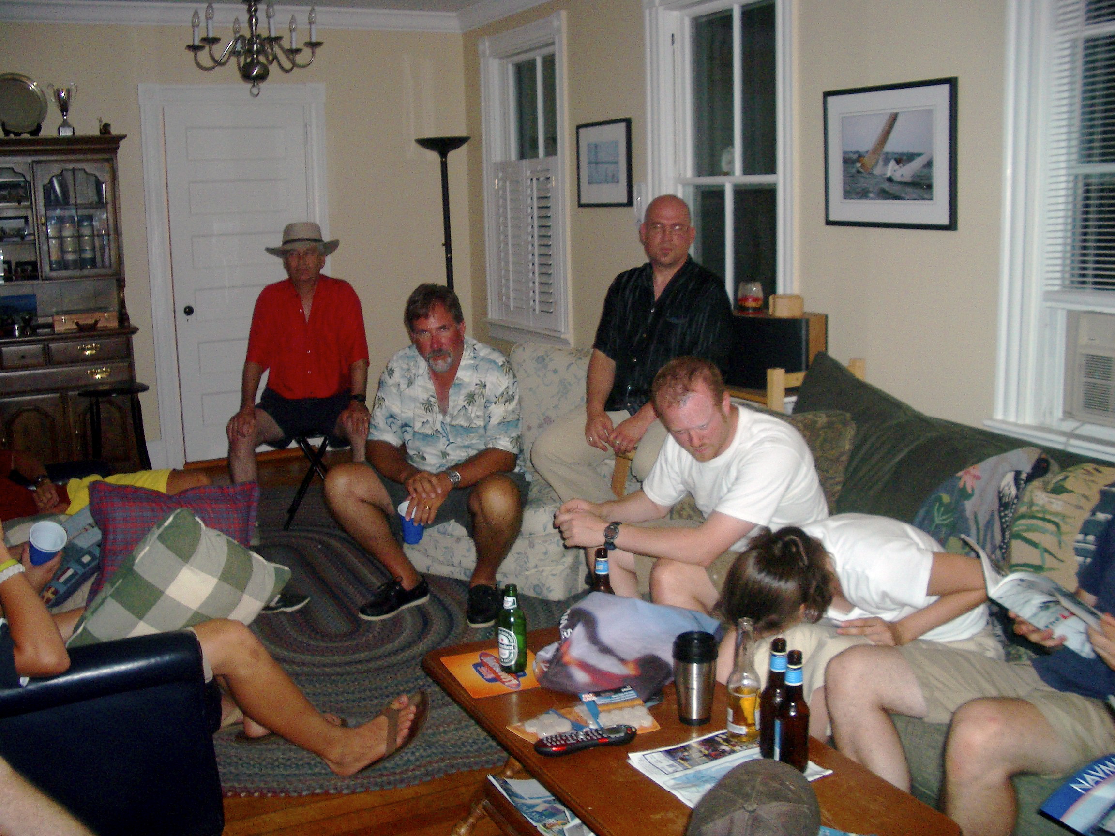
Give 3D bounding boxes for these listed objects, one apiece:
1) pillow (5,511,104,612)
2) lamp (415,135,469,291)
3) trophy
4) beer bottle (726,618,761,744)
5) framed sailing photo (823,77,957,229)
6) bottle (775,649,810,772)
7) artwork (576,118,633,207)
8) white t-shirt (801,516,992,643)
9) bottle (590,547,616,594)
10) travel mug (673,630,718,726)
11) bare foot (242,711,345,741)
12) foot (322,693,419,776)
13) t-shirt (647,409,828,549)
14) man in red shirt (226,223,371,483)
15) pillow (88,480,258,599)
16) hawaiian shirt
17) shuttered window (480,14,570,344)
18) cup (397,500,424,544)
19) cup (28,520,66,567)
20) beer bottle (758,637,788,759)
[{"bbox_3d":[-1.292,0.362,2.900,0.360,0.350,0.130,-6,-26,-24],"label":"pillow"},{"bbox_3d":[-0.636,-0.707,6.574,0.305,1.800,0.305,-7,12,-26],"label":"lamp"},{"bbox_3d":[-2.442,-1.516,5.550,0.145,0.265,0.090,-7,12,-26],"label":"trophy"},{"bbox_3d":[0.335,0.465,2.023,0.062,0.232,0.062,-1,11,0],"label":"beer bottle"},{"bbox_3d":[1.093,-0.879,3.770,0.025,0.475,0.625,-6,12,-26],"label":"framed sailing photo"},{"bbox_3d":[0.429,0.531,2.040,0.062,0.230,0.062,-1,11,0],"label":"bottle"},{"bbox_3d":[0.225,-1.209,5.341,0.025,0.410,0.540,-7,12,-26],"label":"artwork"},{"bbox_3d":[0.778,0.371,2.600,0.450,0.260,0.400,19,0,-31],"label":"white t-shirt"},{"bbox_3d":[0.105,0.413,2.623,0.062,0.232,0.062,-7,12,-26],"label":"bottle"},{"bbox_3d":[0.274,0.514,2.228,0.085,0.178,0.085,-1,11,0],"label":"travel mug"},{"bbox_3d":[-0.732,0.838,3.121,0.270,0.090,0.100,-2,11,-7],"label":"bare foot"},{"bbox_3d":[-0.483,0.817,2.900,0.260,0.100,0.100,-40,52,0],"label":"foot"},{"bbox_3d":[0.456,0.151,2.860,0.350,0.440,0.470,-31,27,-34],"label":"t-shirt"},{"bbox_3d":[-1.184,-0.196,5.150,0.610,1.390,0.730,-2,11,-7],"label":"man in red shirt"},{"bbox_3d":[-1.092,0.367,3.200,0.480,0.440,0.140,-2,-9,-4],"label":"pillow"},{"bbox_3d":[-0.397,-0.048,3.970,0.540,0.490,0.340,1,11,11],"label":"hawaiian shirt"},{"bbox_3d":[-0.164,-1.282,6.132,0.110,1.680,1.080,-7,12,-26],"label":"shuttered window"},{"bbox_3d":[-0.480,0.345,3.720,0.095,0.120,0.095,-1,31,1],"label":"cup"},{"bbox_3d":[-1.212,0.310,2.675,0.090,0.115,0.090,16,41,-14],"label":"cup"},{"bbox_3d":[0.405,0.515,2.071,0.062,0.230,0.062,-1,11,0],"label":"beer bottle"}]

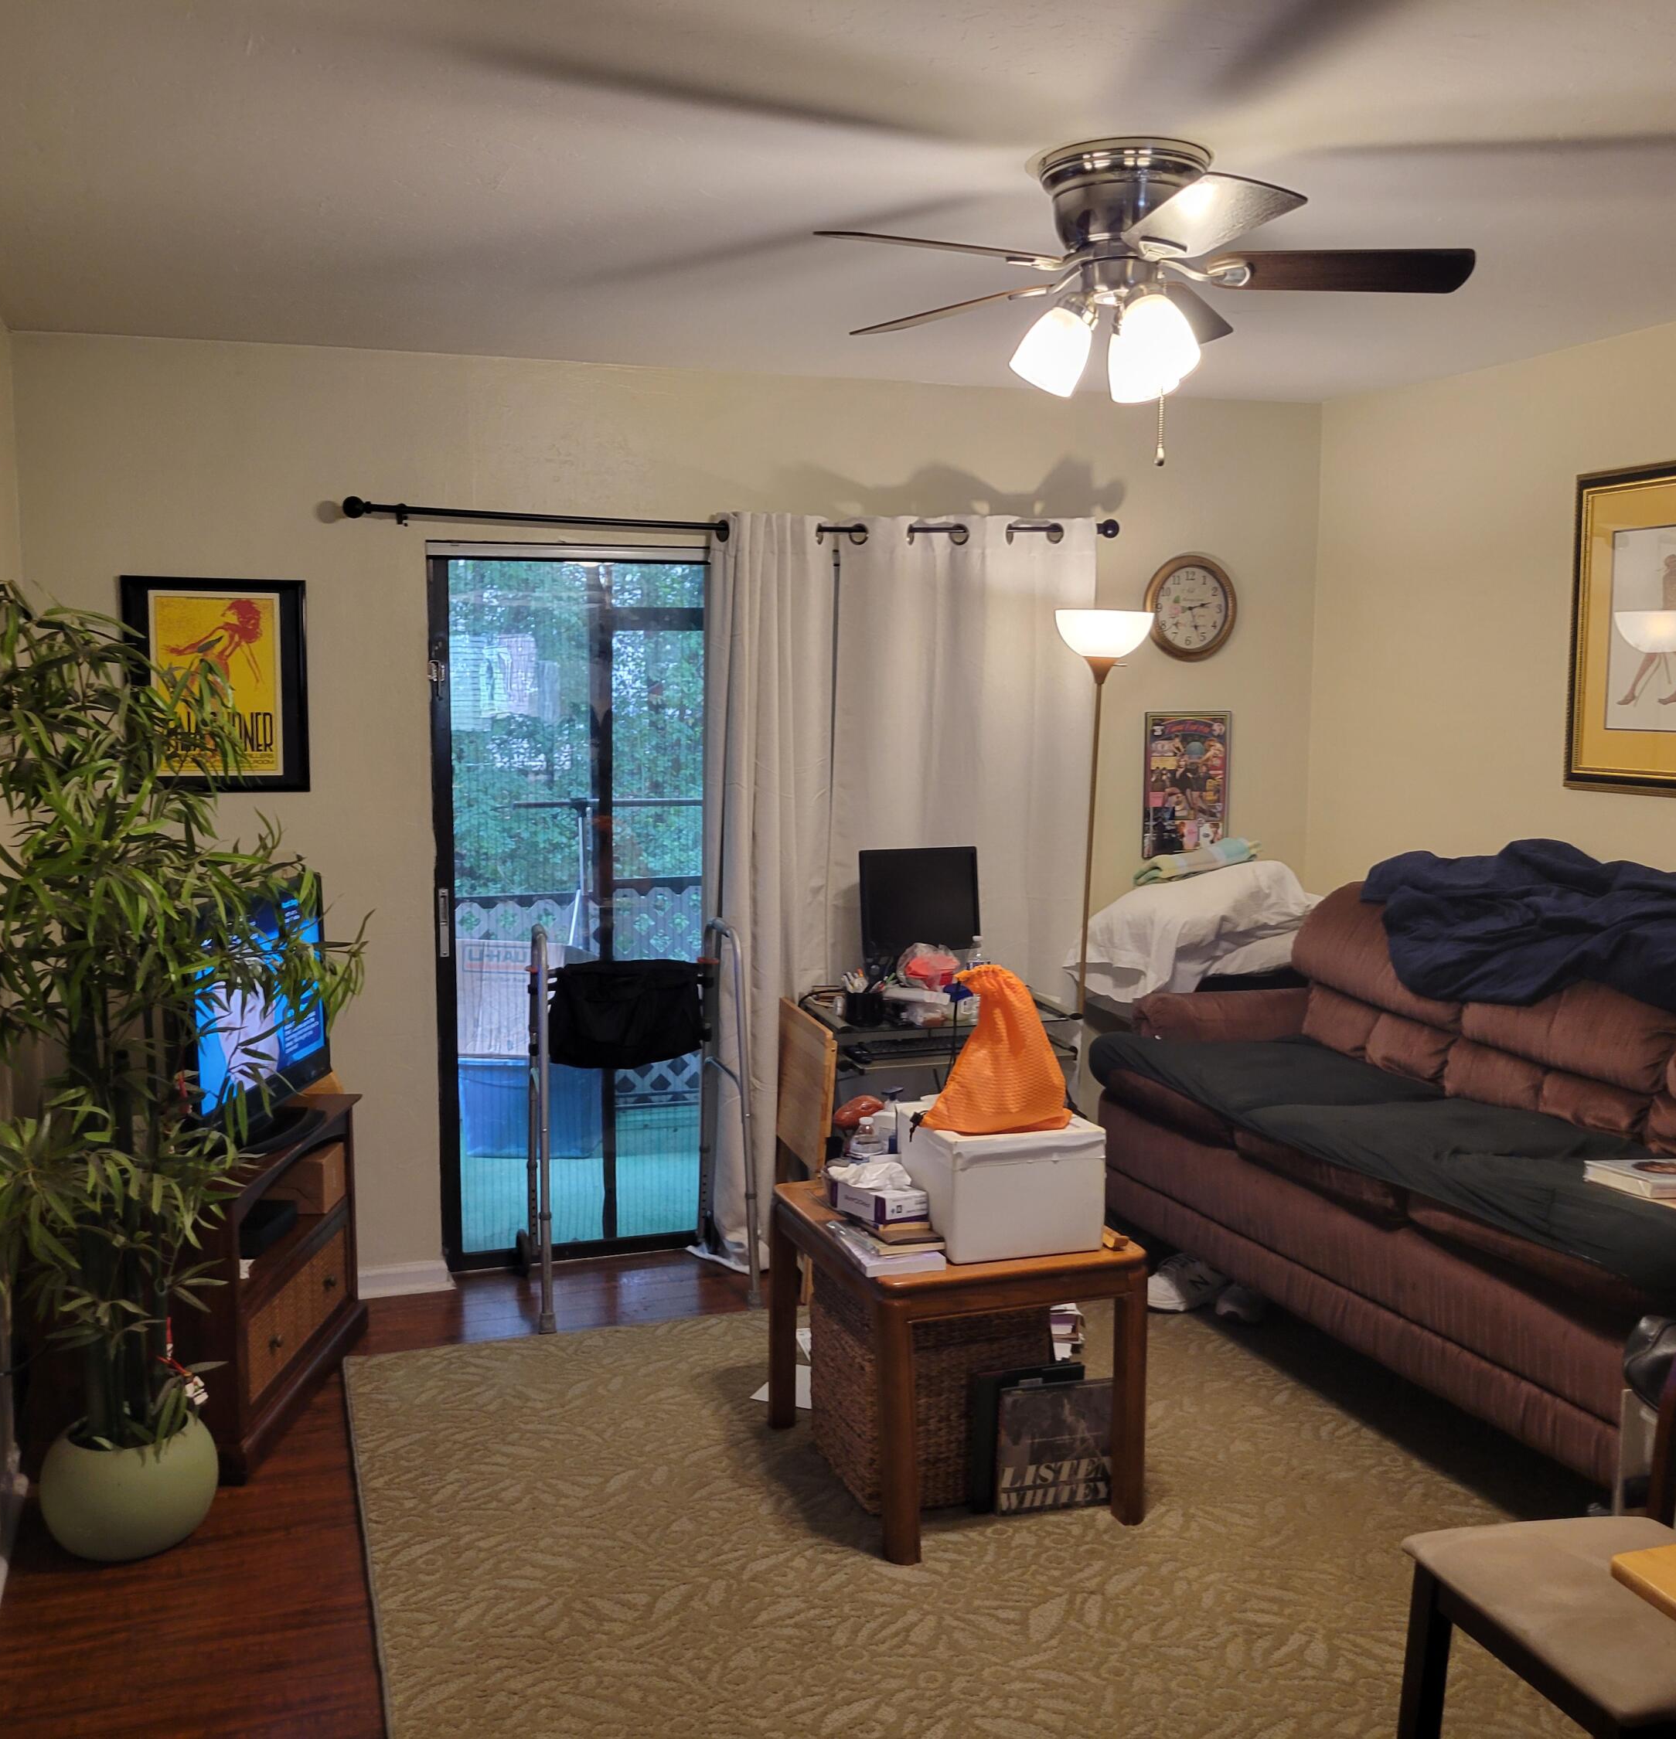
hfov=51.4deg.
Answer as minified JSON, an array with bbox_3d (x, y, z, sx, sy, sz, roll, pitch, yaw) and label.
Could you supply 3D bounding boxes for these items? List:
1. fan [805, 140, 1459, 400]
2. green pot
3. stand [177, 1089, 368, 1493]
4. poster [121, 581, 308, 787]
[{"bbox_3d":[0.458,-0.948,2.814,1.100,0.371,1.100,-2,6,-19],"label":"fan"},{"bbox_3d":[-1.324,1.155,3.261,0.310,0.210,0.310,-2,7,-19],"label":"green pot"},{"bbox_3d":[-1.389,0.889,3.870,0.440,0.605,0.840,0,6,1],"label":"stand"},{"bbox_3d":[-1.542,-0.455,4.319,0.441,0.525,0.025,-2,6,-19],"label":"poster"}]

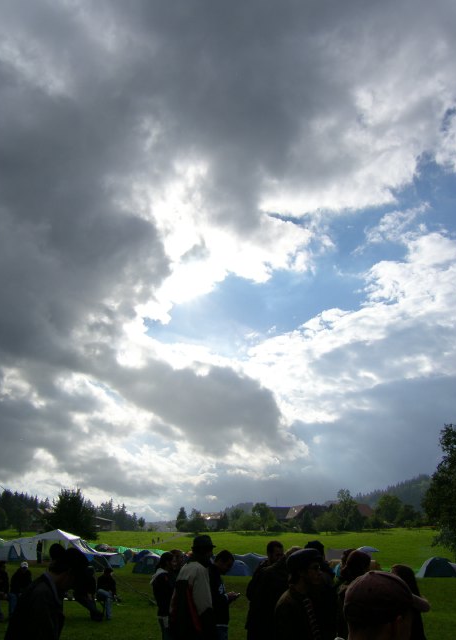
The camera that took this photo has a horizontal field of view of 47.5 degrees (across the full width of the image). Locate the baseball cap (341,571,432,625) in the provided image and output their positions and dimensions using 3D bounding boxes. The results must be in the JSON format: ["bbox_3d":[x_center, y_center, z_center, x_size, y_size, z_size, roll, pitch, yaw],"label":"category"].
[{"bbox_3d":[0.458,0.799,1.510,0.270,0.135,0.178,5,-22,-28],"label":"baseball cap"}]

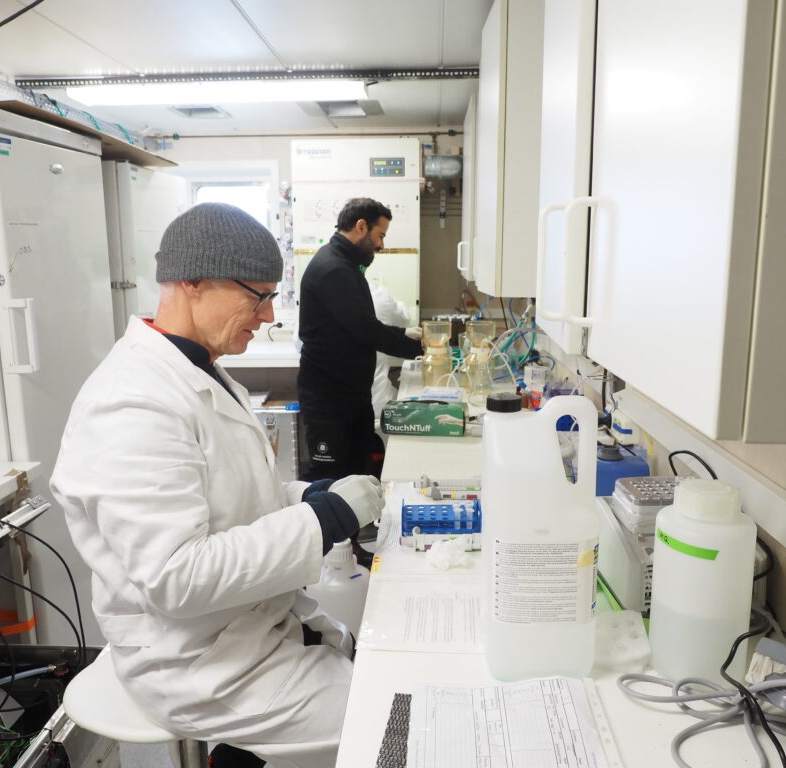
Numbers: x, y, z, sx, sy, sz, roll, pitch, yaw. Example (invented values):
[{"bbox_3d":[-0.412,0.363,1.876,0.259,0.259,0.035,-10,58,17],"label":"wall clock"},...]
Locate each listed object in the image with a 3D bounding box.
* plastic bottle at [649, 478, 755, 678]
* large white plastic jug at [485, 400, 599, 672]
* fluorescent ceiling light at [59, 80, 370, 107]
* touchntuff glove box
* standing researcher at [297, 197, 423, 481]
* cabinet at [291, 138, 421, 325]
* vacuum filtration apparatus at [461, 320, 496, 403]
[{"bbox_3d":[0.407,0.251,0.935,0.121,0.238,0.121,0,11,3],"label":"plastic bottle"},{"bbox_3d":[0.190,0.193,0.923,0.137,0.360,0.125,0,11,0],"label":"large white plastic jug"},{"bbox_3d":[-0.738,-1.243,3.046,1.250,0.055,0.185,0,11,3],"label":"fluorescent ceiling light"},{"bbox_3d":[0.101,0.104,2.165,0.243,0.079,0.124,1,11,10],"label":"touchntuff glove box"},{"bbox_3d":[-0.117,0.127,2.811,0.460,1.680,0.490,0,11,0],"label":"standing researcher"},{"bbox_3d":[-0.170,-0.764,3.910,0.640,1.030,0.550,0,11,3],"label":"cabinet"},{"bbox_3d":[0.336,-0.098,2.704,0.115,0.275,0.115,0,11,3],"label":"vacuum filtration apparatus"}]

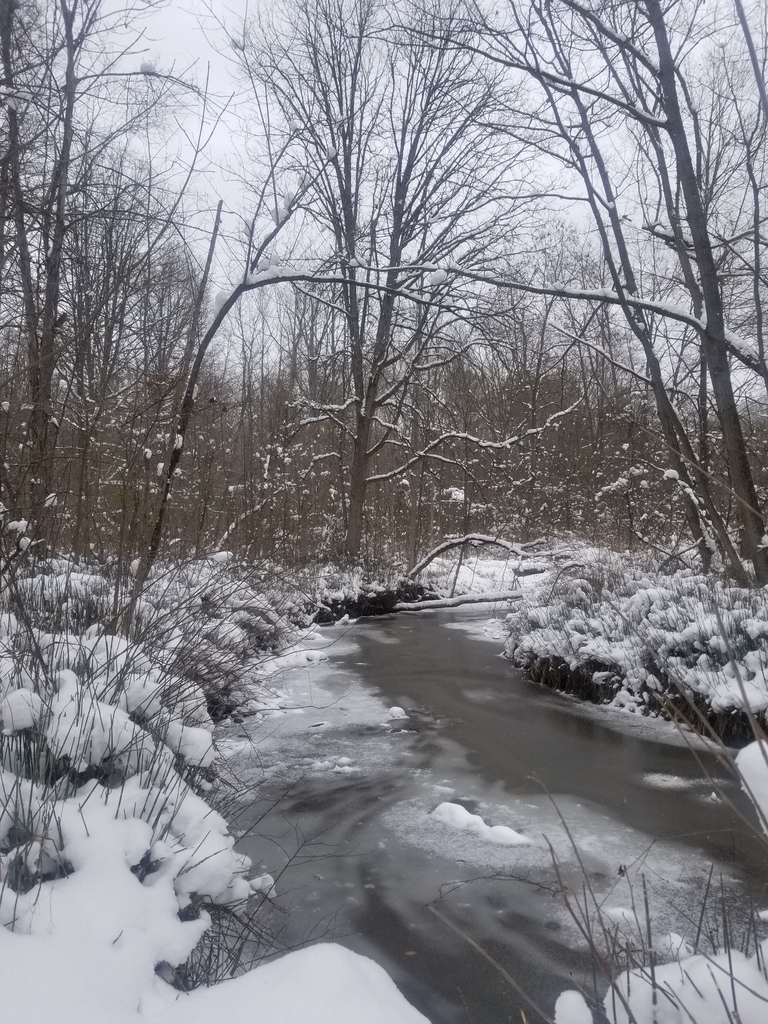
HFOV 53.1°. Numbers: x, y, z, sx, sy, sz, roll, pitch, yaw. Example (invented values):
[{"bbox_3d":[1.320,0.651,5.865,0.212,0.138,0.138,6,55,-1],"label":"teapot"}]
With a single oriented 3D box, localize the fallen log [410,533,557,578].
[{"bbox_3d":[2.148,0.981,16.950,3.314,0.930,0.600,0,0,-12],"label":"fallen log"}]

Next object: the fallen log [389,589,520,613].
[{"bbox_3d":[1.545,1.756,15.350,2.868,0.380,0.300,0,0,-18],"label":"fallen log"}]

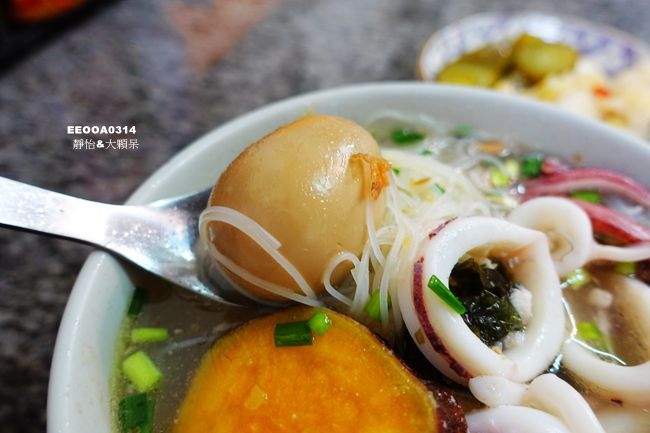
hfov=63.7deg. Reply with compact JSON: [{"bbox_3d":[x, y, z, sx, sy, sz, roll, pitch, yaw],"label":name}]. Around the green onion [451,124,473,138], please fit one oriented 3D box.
[{"bbox_3d":[0.053,-0.033,0.204,0.007,0.004,0.004,-7,46,-3],"label":"green onion"}]

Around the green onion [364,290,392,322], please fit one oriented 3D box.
[{"bbox_3d":[0.015,0.025,0.146,0.005,0.004,0.009,13,48,16],"label":"green onion"}]

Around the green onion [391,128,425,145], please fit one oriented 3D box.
[{"bbox_3d":[0.032,-0.031,0.204,0.012,0.005,0.005,4,46,7],"label":"green onion"}]

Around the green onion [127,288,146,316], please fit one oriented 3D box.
[{"bbox_3d":[-0.055,0.025,0.154,0.004,0.004,0.008,7,46,11],"label":"green onion"}]

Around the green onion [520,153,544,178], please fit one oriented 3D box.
[{"bbox_3d":[0.074,-0.018,0.187,0.006,0.006,0.006,0,46,4],"label":"green onion"}]

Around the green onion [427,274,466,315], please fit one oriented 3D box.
[{"bbox_3d":[0.032,0.021,0.139,0.002,0.001,0.012,-38,63,-12],"label":"green onion"}]

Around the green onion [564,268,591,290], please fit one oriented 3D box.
[{"bbox_3d":[0.074,0.018,0.152,0.008,0.004,0.004,-24,49,-19],"label":"green onion"}]

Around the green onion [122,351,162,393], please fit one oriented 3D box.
[{"bbox_3d":[-0.048,0.041,0.138,0.006,0.005,0.010,-35,53,-27],"label":"green onion"}]

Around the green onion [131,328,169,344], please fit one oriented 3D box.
[{"bbox_3d":[-0.049,0.033,0.146,0.010,0.003,0.003,-6,46,-2],"label":"green onion"}]

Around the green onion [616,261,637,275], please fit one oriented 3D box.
[{"bbox_3d":[0.089,0.015,0.155,0.006,0.003,0.004,0,46,3],"label":"green onion"}]

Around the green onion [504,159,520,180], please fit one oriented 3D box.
[{"bbox_3d":[0.067,-0.017,0.186,0.005,0.004,0.007,4,46,8],"label":"green onion"}]

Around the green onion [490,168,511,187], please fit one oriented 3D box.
[{"bbox_3d":[0.062,-0.013,0.183,0.005,0.004,0.006,-27,50,-22],"label":"green onion"}]

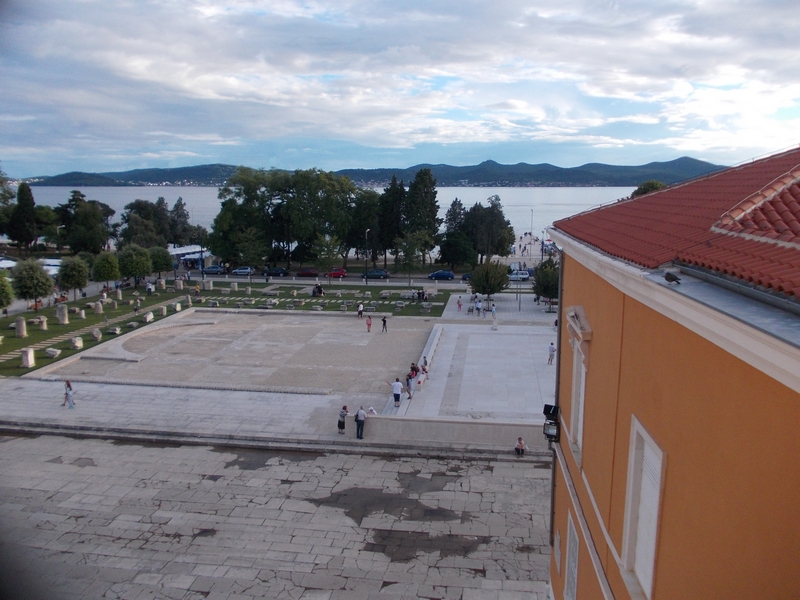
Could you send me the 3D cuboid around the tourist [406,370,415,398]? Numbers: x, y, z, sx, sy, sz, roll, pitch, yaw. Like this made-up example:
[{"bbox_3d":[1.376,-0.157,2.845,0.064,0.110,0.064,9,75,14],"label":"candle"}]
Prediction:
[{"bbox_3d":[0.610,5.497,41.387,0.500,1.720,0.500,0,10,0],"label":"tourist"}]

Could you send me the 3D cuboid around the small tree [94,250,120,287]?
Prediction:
[{"bbox_3d":[-38.607,-3.549,85.769,3.324,5.773,3.324,-5,11,-24],"label":"small tree"}]

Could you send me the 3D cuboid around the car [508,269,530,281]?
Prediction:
[{"bbox_3d":[19.110,-4.058,105.656,4.200,1.480,1.750,1,10,8],"label":"car"}]

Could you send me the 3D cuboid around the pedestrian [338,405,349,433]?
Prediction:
[{"bbox_3d":[-3.179,6.639,35.827,0.550,1.610,0.500,1,10,8],"label":"pedestrian"}]

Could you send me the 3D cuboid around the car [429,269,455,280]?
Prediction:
[{"bbox_3d":[6.912,-4.137,106.098,4.150,1.480,1.750,1,10,8],"label":"car"}]

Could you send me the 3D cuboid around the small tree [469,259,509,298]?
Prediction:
[{"bbox_3d":[10.551,-1.727,75.925,4.340,6.080,4.340,0,10,0],"label":"small tree"}]

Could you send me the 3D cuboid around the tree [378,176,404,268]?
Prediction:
[{"bbox_3d":[-1.516,-13.598,114.015,4.900,16.207,4.900,0,10,0],"label":"tree"}]

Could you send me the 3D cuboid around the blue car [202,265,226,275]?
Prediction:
[{"bbox_3d":[-30.811,-5.064,108.178,4.050,1.450,1.720,2,10,11],"label":"blue car"}]

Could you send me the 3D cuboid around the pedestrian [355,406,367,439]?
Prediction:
[{"bbox_3d":[-2.026,6.391,33.780,0.550,1.794,0.450,4,11,22],"label":"pedestrian"}]

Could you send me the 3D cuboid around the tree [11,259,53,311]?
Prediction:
[{"bbox_3d":[-40.552,-1.632,70.782,4.200,6.001,4.200,0,10,0],"label":"tree"}]

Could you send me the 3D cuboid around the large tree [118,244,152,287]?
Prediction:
[{"bbox_3d":[-37.042,-4.722,91.166,4.307,6.196,4.307,-4,11,-22],"label":"large tree"}]

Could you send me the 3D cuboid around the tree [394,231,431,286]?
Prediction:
[{"bbox_3d":[1.648,-6.035,96.210,5.060,8.270,5.060,0,10,0],"label":"tree"}]

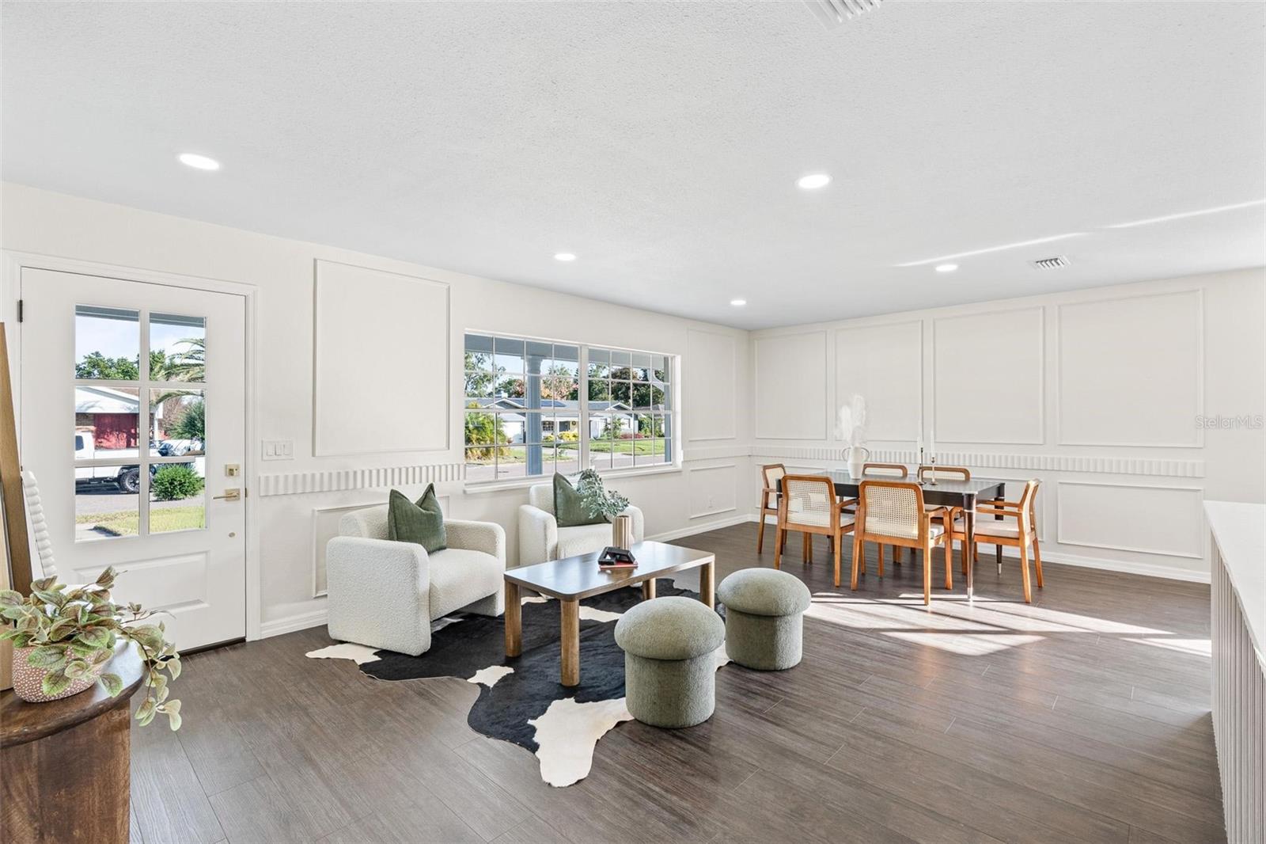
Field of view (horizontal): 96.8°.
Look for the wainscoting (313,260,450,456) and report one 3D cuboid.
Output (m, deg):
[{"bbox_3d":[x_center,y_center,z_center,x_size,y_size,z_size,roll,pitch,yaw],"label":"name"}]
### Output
[{"bbox_3d":[-1.703,-0.409,3.923,0.020,1.265,0.935,0,0,44],"label":"wainscoting"}]

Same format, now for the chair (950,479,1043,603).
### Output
[{"bbox_3d":[2.833,0.869,4.406,0.570,0.850,0.570,0,0,44],"label":"chair"}]

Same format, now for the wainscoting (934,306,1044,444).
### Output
[{"bbox_3d":[3.440,-0.425,5.487,0.940,1.280,0.025,0,0,44],"label":"wainscoting"}]

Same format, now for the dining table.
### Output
[{"bbox_3d":[2.243,0.907,4.969,1.620,0.775,0.990,0,0,44],"label":"dining table"}]

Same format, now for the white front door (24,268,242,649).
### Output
[{"bbox_3d":[-2.610,0.270,3.016,0.045,2.030,0.910,0,0,44],"label":"white front door"}]

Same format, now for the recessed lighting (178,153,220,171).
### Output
[{"bbox_3d":[-1.922,-1.142,2.499,0.160,0.025,0.160,0,0,44],"label":"recessed lighting"}]

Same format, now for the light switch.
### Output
[{"bbox_3d":[-2.183,0.173,3.463,0.013,0.122,0.170,0,0,44],"label":"light switch"}]

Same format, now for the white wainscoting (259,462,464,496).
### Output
[{"bbox_3d":[-1.762,0.388,3.860,0.020,0.122,1.355,0,0,44],"label":"white wainscoting"}]

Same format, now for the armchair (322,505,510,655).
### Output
[{"bbox_3d":[-1.370,0.928,3.618,0.760,0.755,0.760,0,0,25],"label":"armchair"}]

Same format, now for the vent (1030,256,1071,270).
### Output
[{"bbox_3d":[3.061,-1.155,4.128,0.200,0.020,0.310,0,0,44],"label":"vent"}]

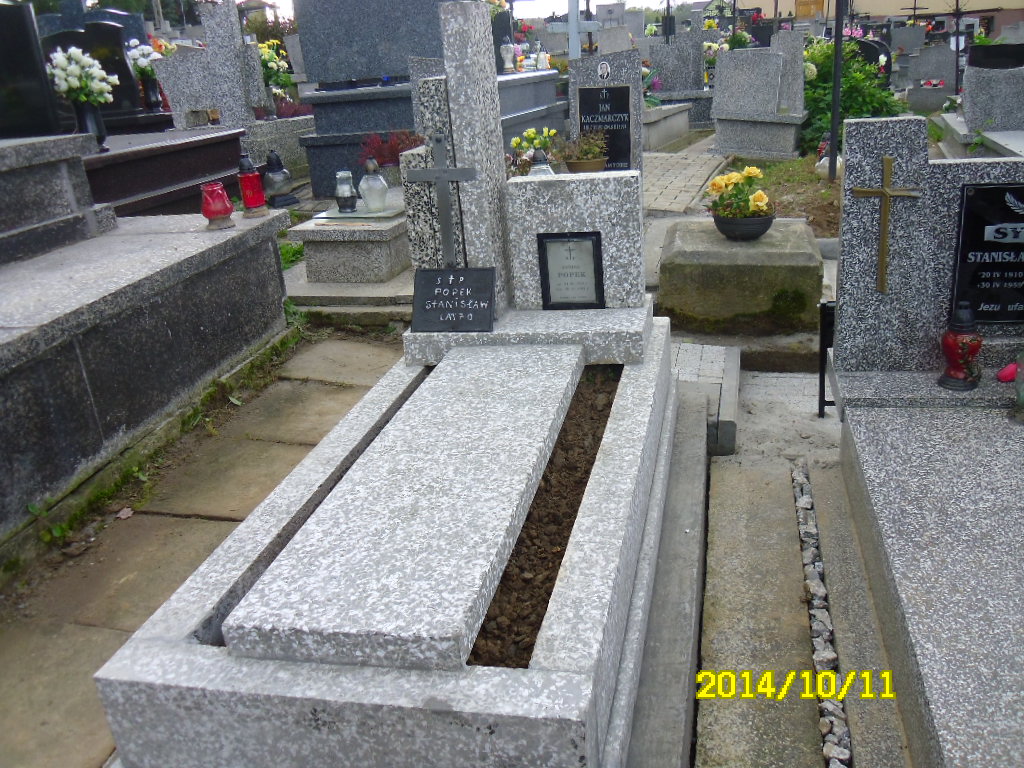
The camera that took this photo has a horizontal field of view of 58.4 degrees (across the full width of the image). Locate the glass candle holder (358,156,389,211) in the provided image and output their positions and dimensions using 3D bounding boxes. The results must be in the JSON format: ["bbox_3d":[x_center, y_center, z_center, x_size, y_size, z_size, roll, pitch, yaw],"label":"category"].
[{"bbox_3d":[-0.752,-1.069,4.932,0.158,0.282,0.158,-8,20,-7],"label":"glass candle holder"}]

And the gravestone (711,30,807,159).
[{"bbox_3d":[2.154,-2.541,8.047,0.800,0.990,0.460,3,22,20],"label":"gravestone"}]

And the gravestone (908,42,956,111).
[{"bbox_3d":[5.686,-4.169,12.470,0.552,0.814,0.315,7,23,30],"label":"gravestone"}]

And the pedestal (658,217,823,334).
[{"bbox_3d":[1.072,-0.508,4.297,0.680,0.369,0.630,1,21,17],"label":"pedestal"}]

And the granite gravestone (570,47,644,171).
[{"bbox_3d":[0.618,-1.741,5.998,0.460,0.790,0.120,3,22,20],"label":"granite gravestone"}]

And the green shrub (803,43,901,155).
[{"bbox_3d":[2.949,-2.523,7.941,0.920,0.820,0.820,3,22,20],"label":"green shrub"}]

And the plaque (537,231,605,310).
[{"bbox_3d":[0.205,-0.386,3.168,0.219,0.268,0.025,0,21,13],"label":"plaque"}]

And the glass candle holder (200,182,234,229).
[{"bbox_3d":[-1.298,-0.795,4.064,0.136,0.191,0.136,-11,21,-16],"label":"glass candle holder"}]

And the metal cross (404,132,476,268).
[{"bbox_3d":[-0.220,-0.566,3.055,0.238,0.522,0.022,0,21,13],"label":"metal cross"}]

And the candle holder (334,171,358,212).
[{"bbox_3d":[-0.881,-1.027,4.878,0.120,0.205,0.120,1,22,15],"label":"candle holder"}]

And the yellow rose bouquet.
[{"bbox_3d":[1.108,-0.926,4.464,0.330,0.225,0.280,1,22,15],"label":"yellow rose bouquet"}]

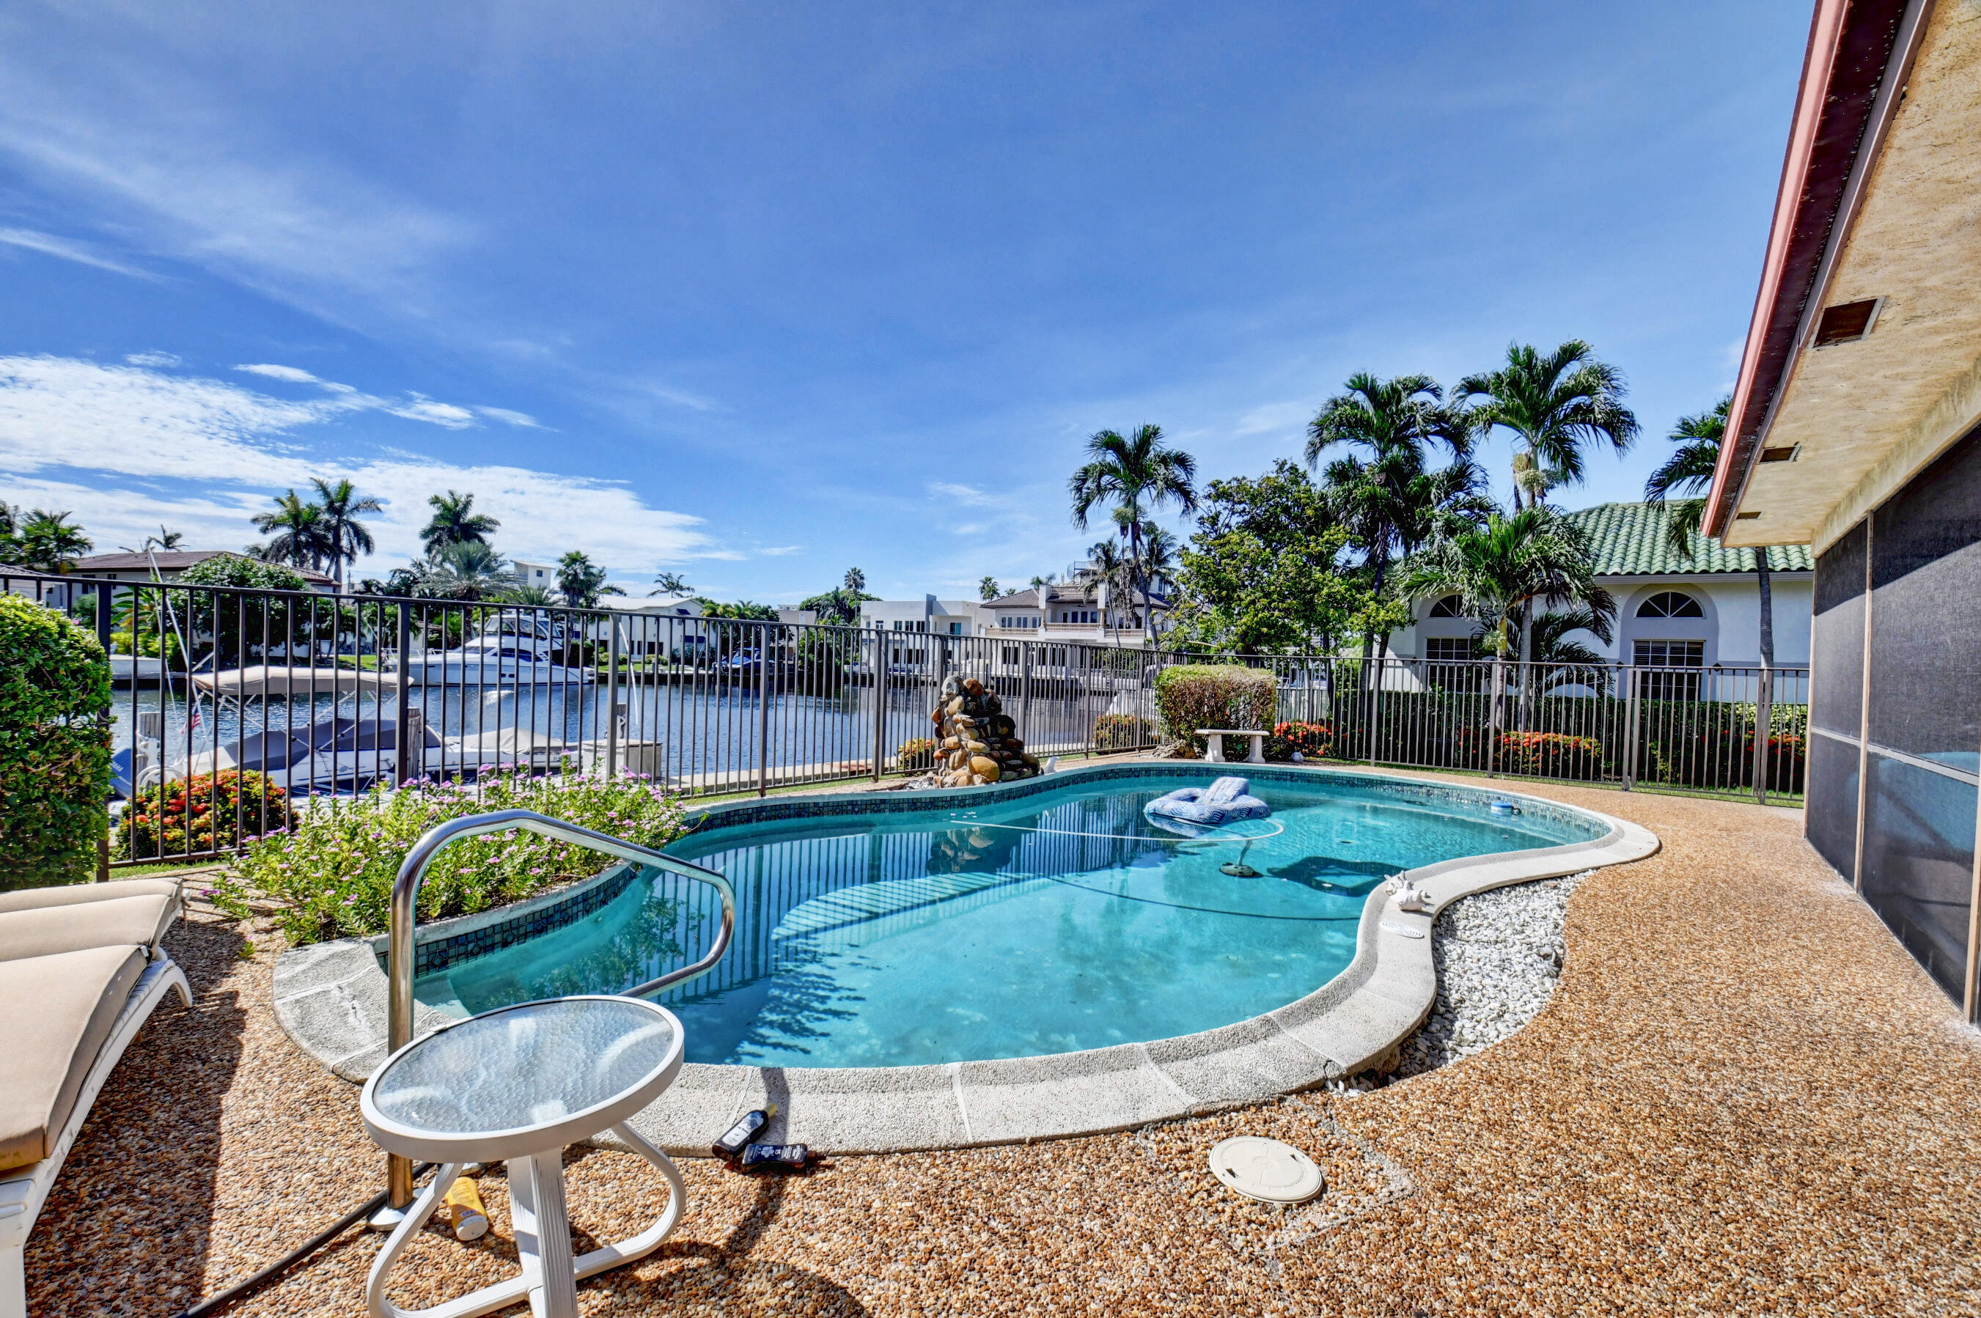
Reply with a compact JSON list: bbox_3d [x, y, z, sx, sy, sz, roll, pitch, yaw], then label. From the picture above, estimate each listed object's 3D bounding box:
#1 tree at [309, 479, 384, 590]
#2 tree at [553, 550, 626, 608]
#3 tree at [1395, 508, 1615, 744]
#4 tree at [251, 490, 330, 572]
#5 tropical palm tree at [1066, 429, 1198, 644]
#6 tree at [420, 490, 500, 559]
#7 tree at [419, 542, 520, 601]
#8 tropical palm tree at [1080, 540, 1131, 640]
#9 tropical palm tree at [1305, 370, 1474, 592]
[{"bbox_3d":[-51.712,-7.143,65.993,5.200,14.820,5.200,2,0,-38],"label":"tree"},{"bbox_3d":[-32.260,-4.019,65.995,4.800,9.430,4.600,2,0,-26],"label":"tree"},{"bbox_3d":[7.313,-0.365,11.798,2.800,3.590,2.700,2,0,32],"label":"tree"},{"bbox_3d":[-57.067,-6.759,66.993,5.200,13.770,5.200,2,0,-41],"label":"tree"},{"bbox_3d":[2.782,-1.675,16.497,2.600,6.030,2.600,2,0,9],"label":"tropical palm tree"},{"bbox_3d":[-43.955,-6.747,67.993,5.500,14.450,5.500,2,0,-33],"label":"tree"},{"bbox_3d":[-35.575,-3.670,55.996,5.800,8.530,5.800,2,0,-32],"label":"tree"},{"bbox_3d":[8.874,-3.764,64.994,4.100,11.130,4.100,2,0,8],"label":"tropical palm tree"},{"bbox_3d":[6.466,-1.621,13.497,2.600,6.060,2.600,2,0,25],"label":"tropical palm tree"}]

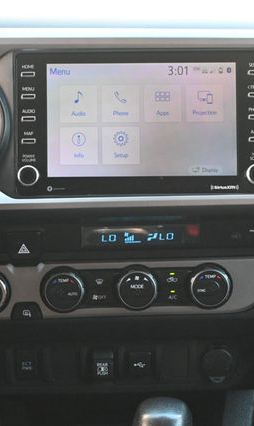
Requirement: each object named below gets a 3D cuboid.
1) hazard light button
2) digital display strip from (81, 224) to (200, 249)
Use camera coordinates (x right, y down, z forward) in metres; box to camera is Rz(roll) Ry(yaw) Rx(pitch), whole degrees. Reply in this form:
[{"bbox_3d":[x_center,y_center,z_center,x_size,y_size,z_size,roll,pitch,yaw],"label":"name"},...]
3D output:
[{"bbox_3d":[-0.094,0.031,0.972,0.033,0.029,0.012,-1,-7,-1],"label":"hazard light button"},{"bbox_3d":[0.012,0.021,0.977,0.107,0.022,0.008,-1,-5,-1],"label":"digital display strip"}]

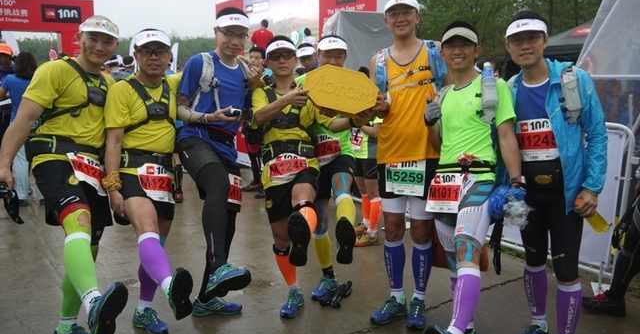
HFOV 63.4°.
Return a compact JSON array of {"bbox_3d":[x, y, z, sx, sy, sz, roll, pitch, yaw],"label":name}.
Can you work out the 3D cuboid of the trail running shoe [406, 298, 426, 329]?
[{"bbox_3d":[0.594,0.865,3.130,0.105,0.110,0.290,2,10,14],"label":"trail running shoe"}]

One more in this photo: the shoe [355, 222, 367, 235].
[{"bbox_3d":[0.380,0.560,4.709,0.287,0.110,0.106,-4,9,-28],"label":"shoe"}]

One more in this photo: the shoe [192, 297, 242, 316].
[{"bbox_3d":[-0.639,0.847,3.233,0.290,0.110,0.105,-1,10,-7],"label":"shoe"}]

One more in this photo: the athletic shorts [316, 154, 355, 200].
[{"bbox_3d":[0.065,0.032,3.220,0.360,0.400,0.380,0,8,2],"label":"athletic shorts"}]

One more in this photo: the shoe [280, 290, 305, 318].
[{"bbox_3d":[-0.157,0.799,3.045,0.106,0.110,0.287,3,9,17],"label":"shoe"}]

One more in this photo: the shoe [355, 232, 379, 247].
[{"bbox_3d":[0.405,0.612,4.547,0.265,0.115,0.100,-4,11,-22],"label":"shoe"}]

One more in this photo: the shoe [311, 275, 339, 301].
[{"bbox_3d":[0.036,0.763,3.298,0.106,0.110,0.287,5,9,30],"label":"shoe"}]

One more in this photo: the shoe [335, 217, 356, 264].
[{"bbox_3d":[0.131,0.352,2.630,0.106,0.287,0.110,1,30,5],"label":"shoe"}]

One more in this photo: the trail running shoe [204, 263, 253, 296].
[{"bbox_3d":[-0.527,0.653,2.980,0.290,0.110,0.105,-18,-40,22],"label":"trail running shoe"}]

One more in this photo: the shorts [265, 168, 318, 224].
[{"bbox_3d":[-0.168,0.156,3.050,0.330,0.360,0.340,0,10,3],"label":"shorts"}]

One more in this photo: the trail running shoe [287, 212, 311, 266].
[{"bbox_3d":[-0.099,0.322,2.440,0.106,0.287,0.110,1,24,-1],"label":"trail running shoe"}]

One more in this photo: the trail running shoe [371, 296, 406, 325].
[{"bbox_3d":[0.430,0.862,3.158,0.287,0.117,0.107,-7,12,-35],"label":"trail running shoe"}]

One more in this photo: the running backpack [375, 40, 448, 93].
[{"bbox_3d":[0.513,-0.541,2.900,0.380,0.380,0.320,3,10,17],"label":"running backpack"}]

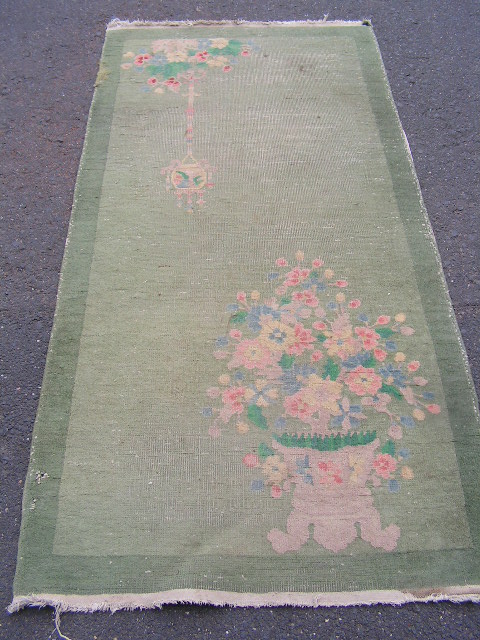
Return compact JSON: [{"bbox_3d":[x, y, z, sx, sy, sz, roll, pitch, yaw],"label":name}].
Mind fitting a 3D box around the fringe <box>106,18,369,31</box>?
[{"bbox_3d":[-0.007,-1.038,2.323,0.915,0.015,0.055,-1,54,-1],"label":"fringe"}]

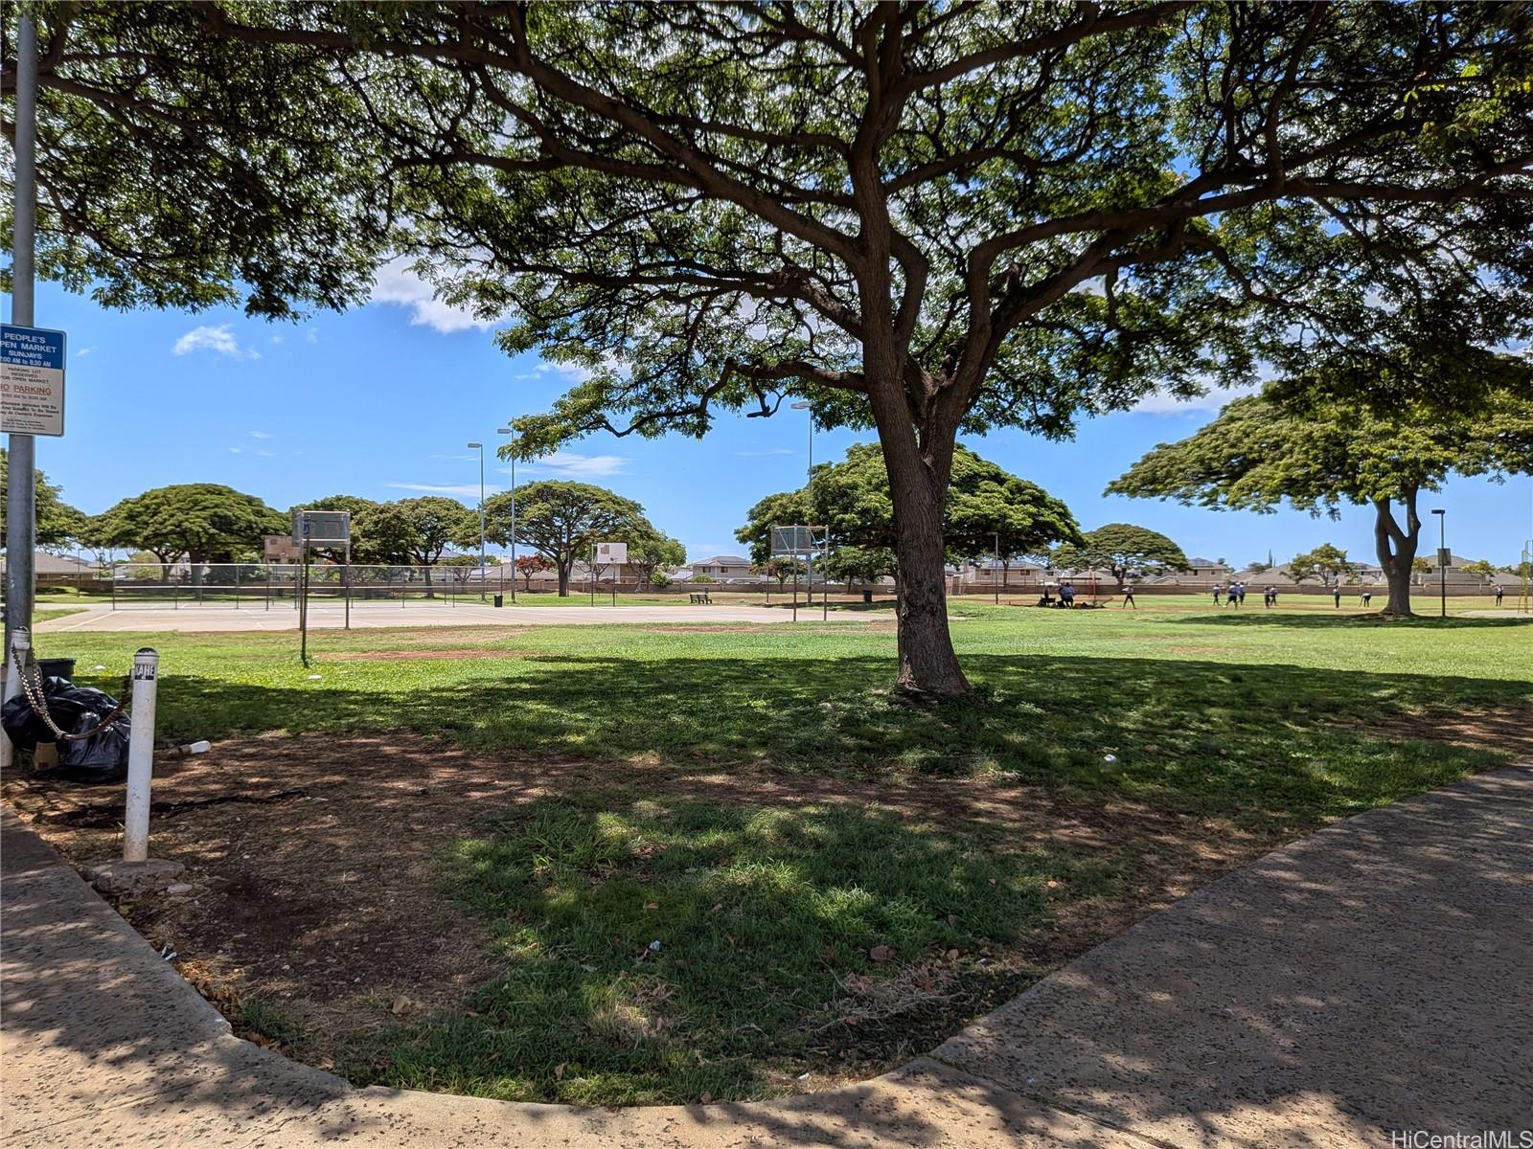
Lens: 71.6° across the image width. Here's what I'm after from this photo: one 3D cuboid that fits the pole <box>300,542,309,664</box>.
[{"bbox_3d":[-8.440,0.510,19.500,0.070,2.340,0.070,2,0,0],"label":"pole"}]

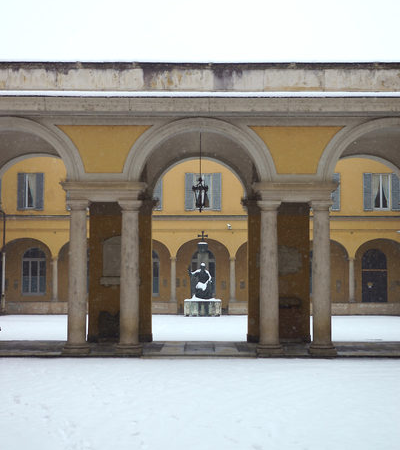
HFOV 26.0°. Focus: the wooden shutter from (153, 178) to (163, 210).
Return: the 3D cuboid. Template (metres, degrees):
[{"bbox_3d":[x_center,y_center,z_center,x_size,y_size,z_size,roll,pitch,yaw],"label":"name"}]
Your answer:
[{"bbox_3d":[-2.377,-1.867,49.066,0.509,2.104,0.060,0,-4,0],"label":"wooden shutter"}]

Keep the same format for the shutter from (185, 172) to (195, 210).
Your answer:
[{"bbox_3d":[-0.543,-1.758,46.117,0.458,1.978,0.060,0,-4,0],"label":"shutter"}]

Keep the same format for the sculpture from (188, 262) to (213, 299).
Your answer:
[{"bbox_3d":[0.035,3.038,46.877,1.266,1.957,1.150,0,-4,0],"label":"sculpture"}]

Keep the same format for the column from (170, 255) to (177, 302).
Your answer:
[{"bbox_3d":[-1.471,3.069,49.035,0.360,2.560,0.360,0,-4,0],"label":"column"}]

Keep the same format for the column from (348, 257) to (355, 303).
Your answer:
[{"bbox_3d":[8.558,3.069,49.037,0.360,2.560,0.360,0,-4,0],"label":"column"}]

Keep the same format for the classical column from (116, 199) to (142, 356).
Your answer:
[{"bbox_3d":[-1.663,1.249,20.763,0.650,3.673,0.650,0,-4,0],"label":"classical column"}]

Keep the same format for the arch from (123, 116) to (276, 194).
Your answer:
[{"bbox_3d":[0.001,-1.700,21.018,3.694,1.776,0.600,0,-4,0],"label":"arch"}]

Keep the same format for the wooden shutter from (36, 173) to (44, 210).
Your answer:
[{"bbox_3d":[-9.039,-1.867,49.064,0.436,2.104,0.060,0,-4,0],"label":"wooden shutter"}]

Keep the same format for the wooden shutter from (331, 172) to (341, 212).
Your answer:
[{"bbox_3d":[7.269,-1.744,46.117,0.458,2.005,0.060,0,-4,0],"label":"wooden shutter"}]

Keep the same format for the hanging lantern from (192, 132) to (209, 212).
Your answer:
[{"bbox_3d":[0.013,-1.335,21.836,0.403,2.046,0.403,0,-4,0],"label":"hanging lantern"}]

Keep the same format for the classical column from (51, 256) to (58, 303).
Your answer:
[{"bbox_3d":[-8.180,3.068,49.033,0.360,2.560,0.360,0,-4,0],"label":"classical column"}]

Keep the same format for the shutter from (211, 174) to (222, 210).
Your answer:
[{"bbox_3d":[0.921,-1.758,46.117,0.479,1.978,0.060,0,-4,0],"label":"shutter"}]

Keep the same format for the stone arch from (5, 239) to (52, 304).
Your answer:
[{"bbox_3d":[-9.665,2.575,49.062,2.705,3.658,0.450,0,-4,0],"label":"stone arch"}]

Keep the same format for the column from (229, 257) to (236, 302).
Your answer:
[{"bbox_3d":[1.739,2.913,46.008,0.356,2.342,0.356,0,-4,0],"label":"column"}]

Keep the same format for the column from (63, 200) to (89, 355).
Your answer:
[{"bbox_3d":[-2.913,1.249,20.763,0.650,3.673,0.650,0,-4,0],"label":"column"}]

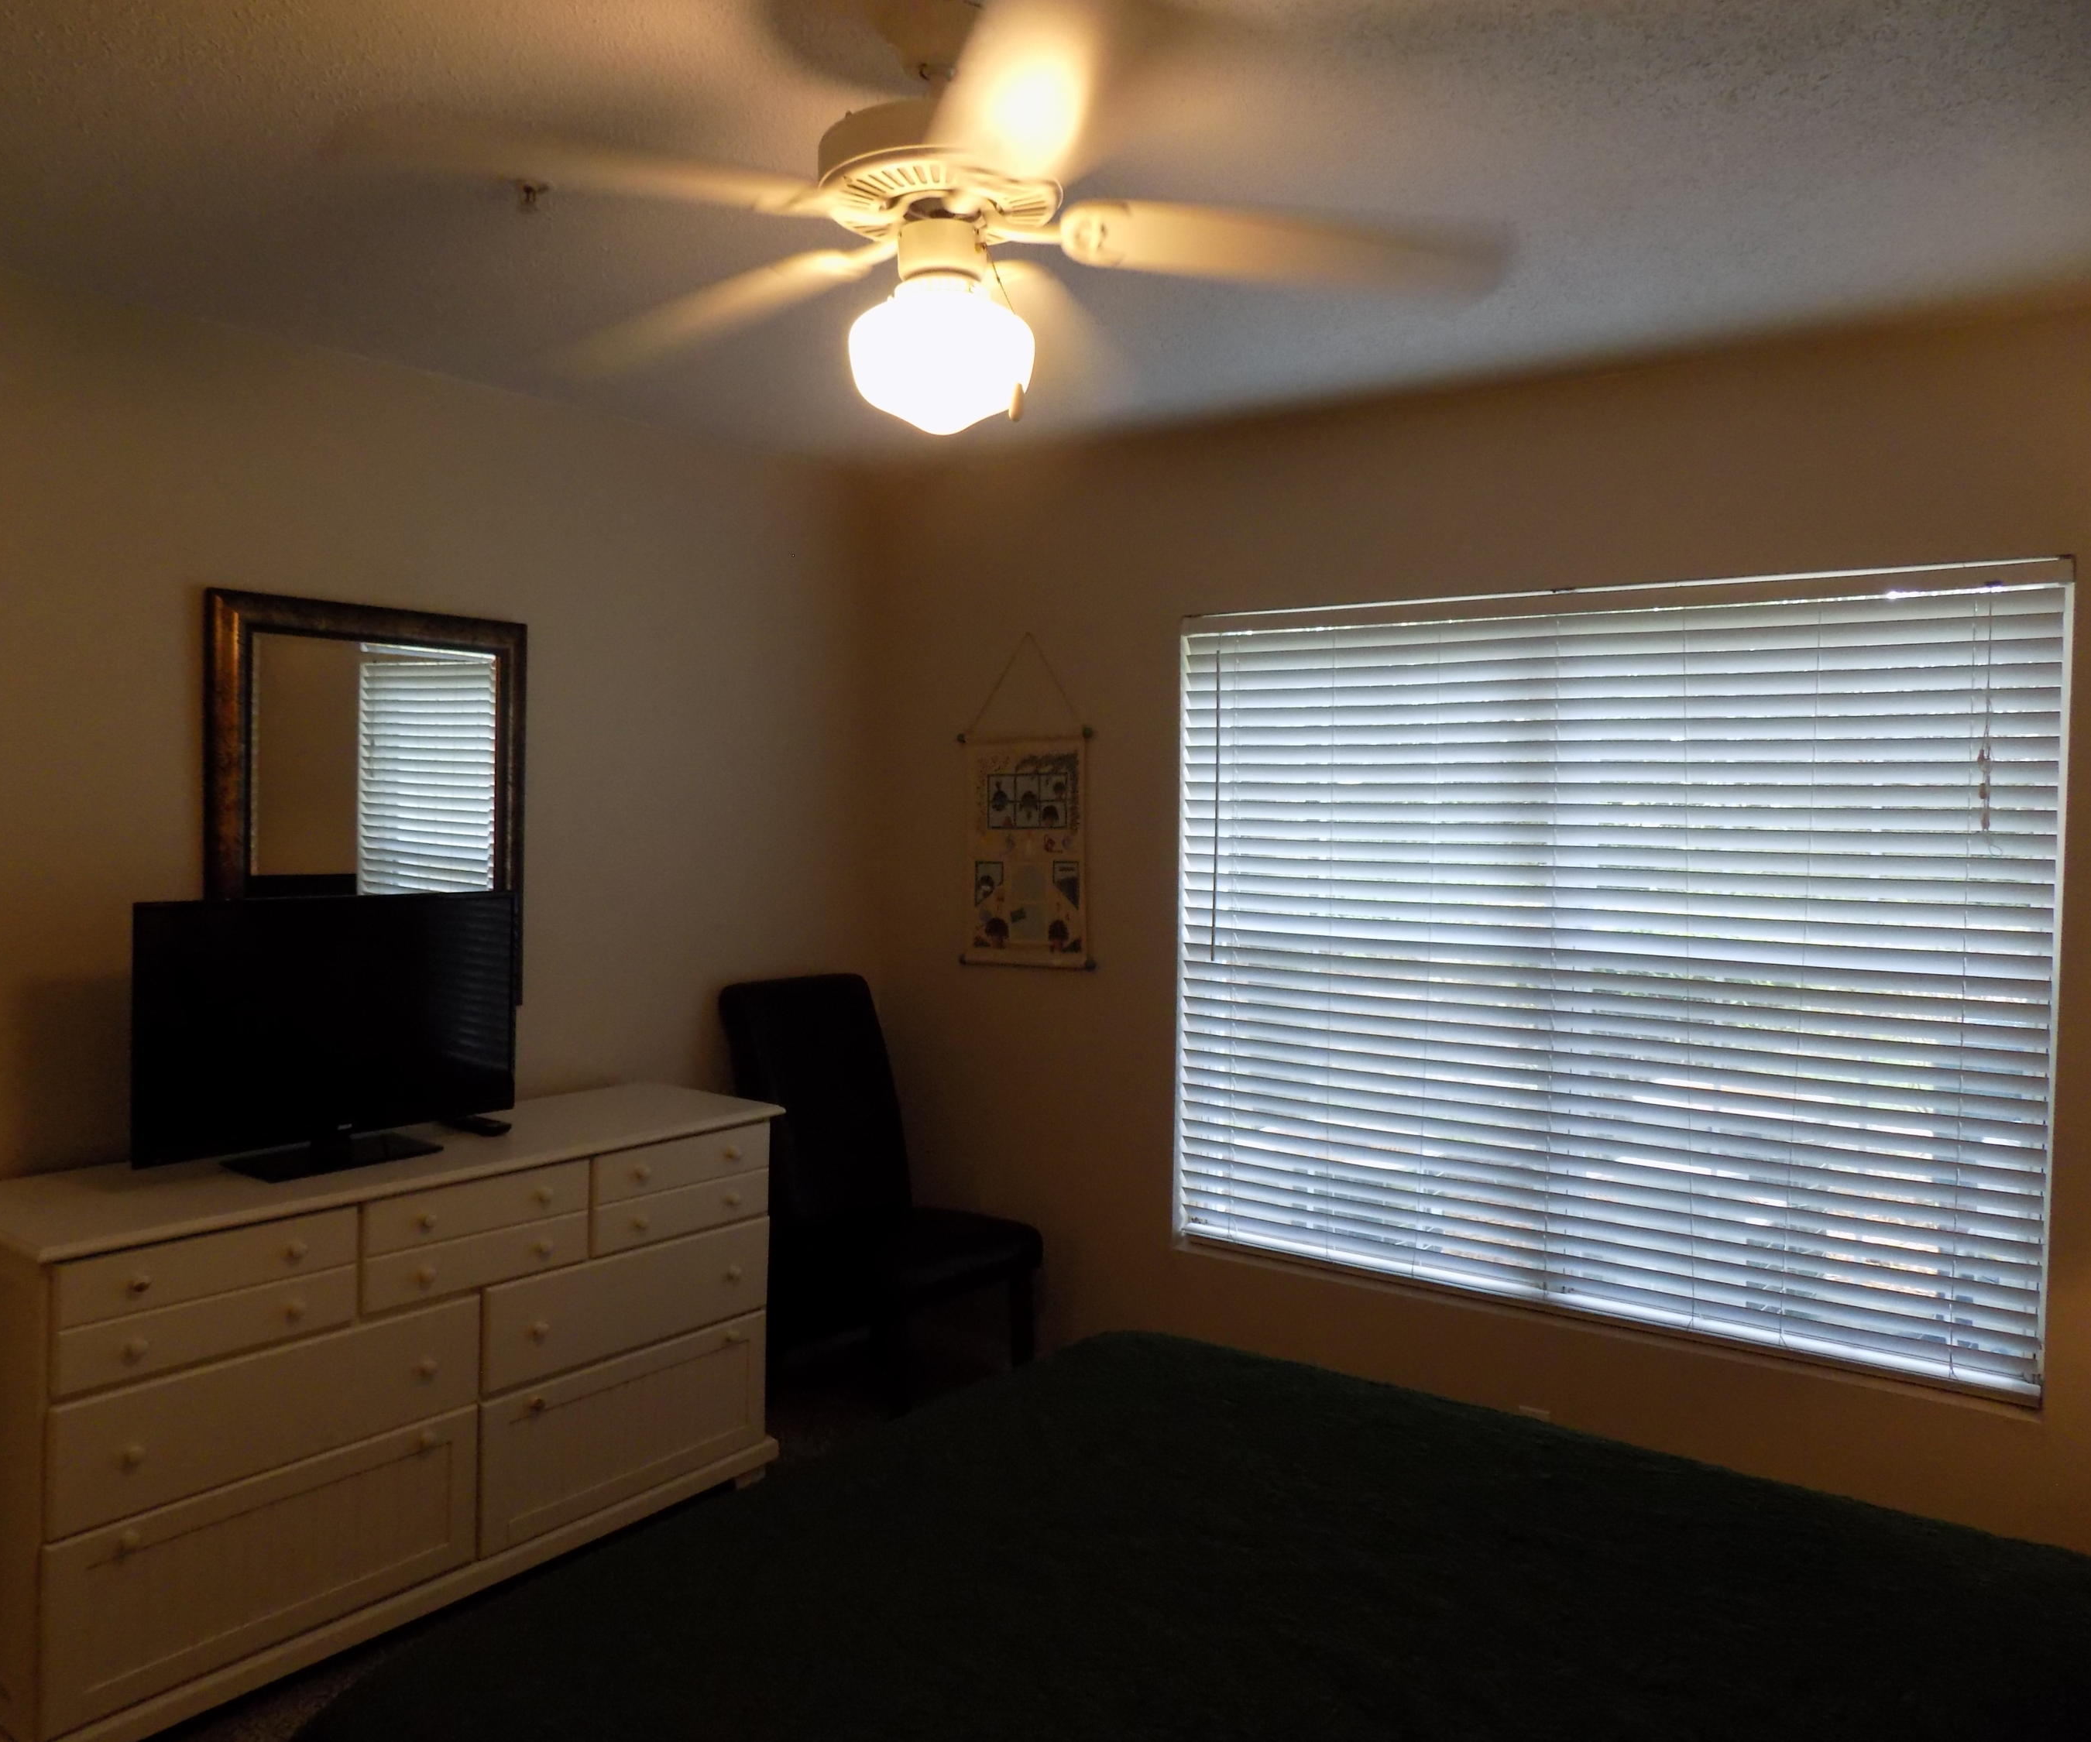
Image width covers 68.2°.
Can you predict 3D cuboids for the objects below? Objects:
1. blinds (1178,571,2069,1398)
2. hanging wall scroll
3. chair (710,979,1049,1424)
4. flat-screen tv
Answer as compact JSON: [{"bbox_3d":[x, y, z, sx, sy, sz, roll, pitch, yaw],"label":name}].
[{"bbox_3d":[1.066,0.174,3.281,1.800,1.510,0.060,2,2,36],"label":"blinds"},{"bbox_3d":[-0.057,-0.183,4.042,0.440,0.870,0.025,2,2,36],"label":"hanging wall scroll"},{"bbox_3d":[-0.419,0.828,3.813,0.650,1.065,0.485,3,2,41],"label":"chair"},{"bbox_3d":[-1.296,0.290,2.873,0.200,0.475,0.735,2,2,36],"label":"flat-screen tv"}]

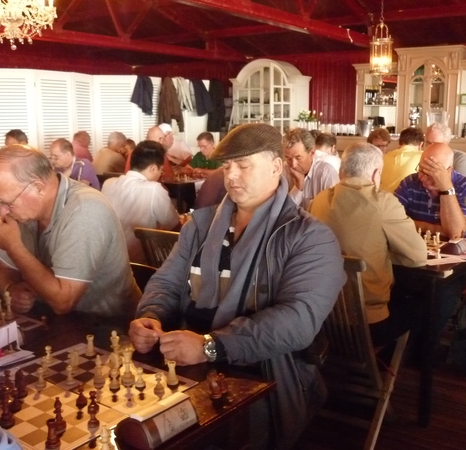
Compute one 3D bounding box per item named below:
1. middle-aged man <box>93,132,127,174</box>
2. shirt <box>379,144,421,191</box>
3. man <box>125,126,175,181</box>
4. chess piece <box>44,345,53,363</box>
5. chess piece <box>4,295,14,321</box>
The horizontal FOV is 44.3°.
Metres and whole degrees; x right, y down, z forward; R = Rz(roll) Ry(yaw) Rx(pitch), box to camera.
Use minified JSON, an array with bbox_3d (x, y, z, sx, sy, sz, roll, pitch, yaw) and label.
[{"bbox_3d":[-1.280,-0.323,6.000,0.550,1.280,0.800,7,12,37],"label":"middle-aged man"},{"bbox_3d":[1.193,-0.276,4.100,0.480,0.620,0.350,5,11,30],"label":"shirt"},{"bbox_3d":[-0.837,-0.270,5.800,0.540,1.360,0.700,7,12,36],"label":"man"},{"bbox_3d":[-0.516,0.360,1.591,0.028,0.049,0.028,7,12,36],"label":"chess piece"},{"bbox_3d":[-0.772,0.275,1.958,0.034,0.092,0.034,7,12,36],"label":"chess piece"}]

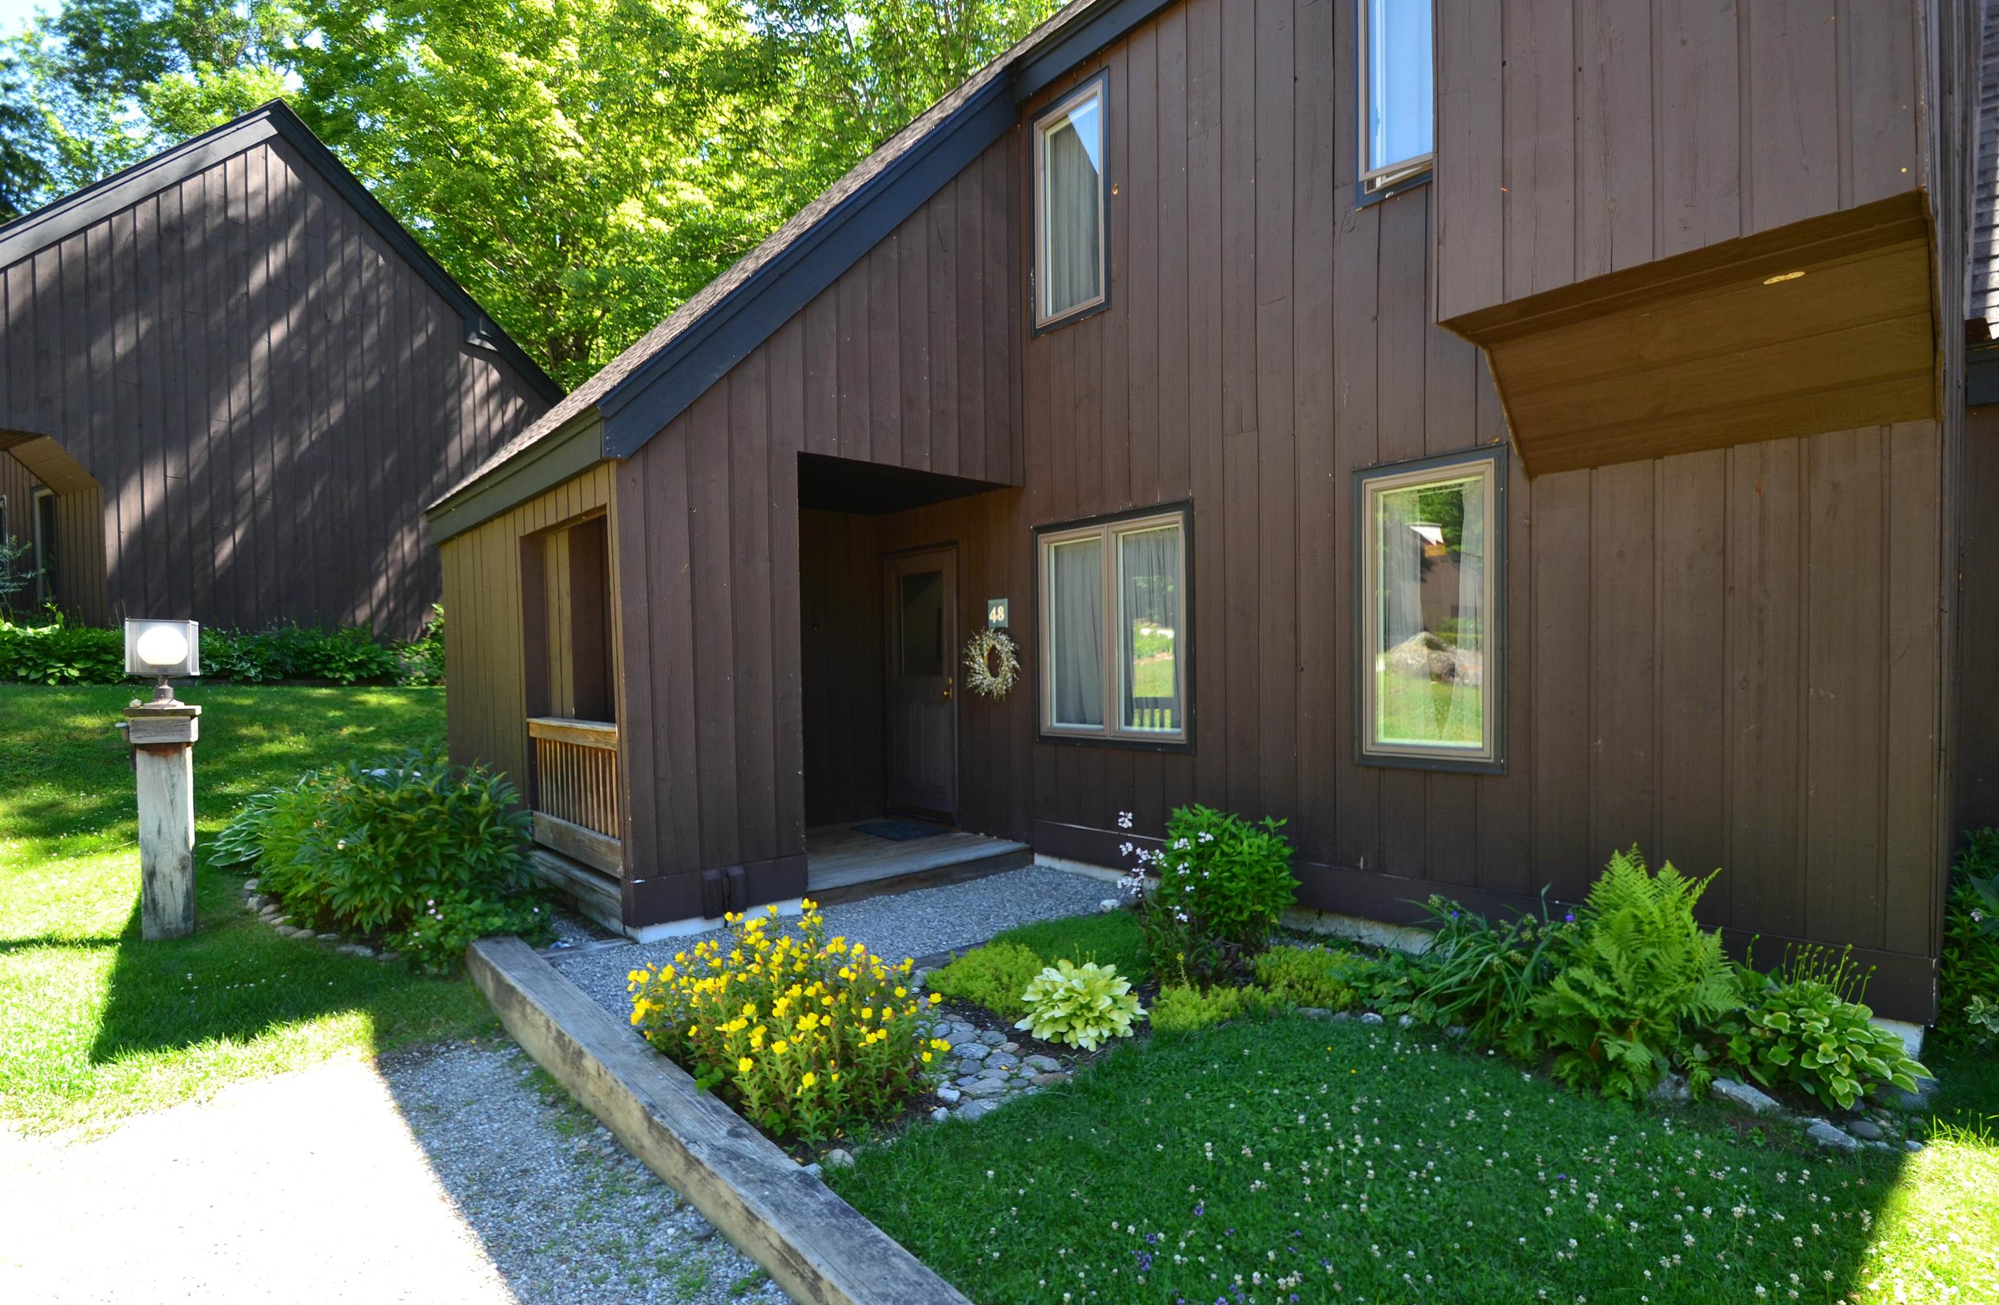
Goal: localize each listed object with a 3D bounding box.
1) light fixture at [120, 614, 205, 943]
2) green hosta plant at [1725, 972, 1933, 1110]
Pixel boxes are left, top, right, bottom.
[{"bbox_3d":[-4.150,0.630,4.400,0.280,1.580,0.280,0,0,-44],"label":"light fixture"},{"bbox_3d":[2.600,1.220,2.800,0.460,0.380,0.520,0,0,-43],"label":"green hosta plant"}]

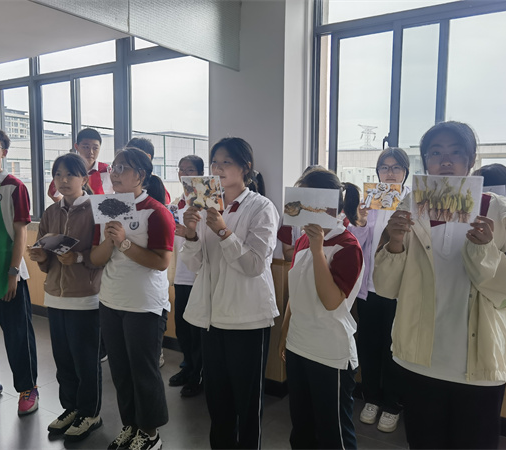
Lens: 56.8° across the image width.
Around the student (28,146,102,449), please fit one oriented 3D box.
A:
[{"bbox_3d":[-1.049,0.392,2.589,0.460,1.597,0.400,3,6,28],"label":"student"}]

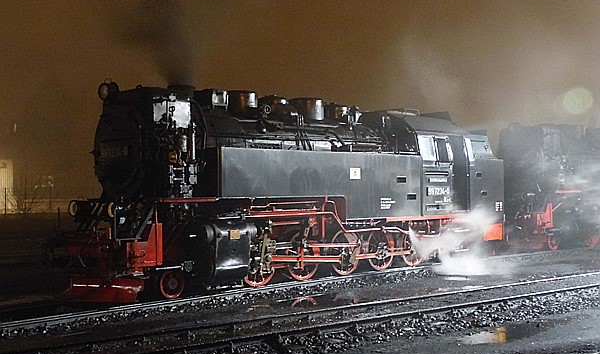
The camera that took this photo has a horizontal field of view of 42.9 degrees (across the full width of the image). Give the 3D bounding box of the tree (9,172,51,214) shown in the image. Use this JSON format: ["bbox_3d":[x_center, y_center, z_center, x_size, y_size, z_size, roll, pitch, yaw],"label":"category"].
[{"bbox_3d":[-20.570,1.255,58.000,3.200,3.200,3.000,0,-1,0],"label":"tree"}]

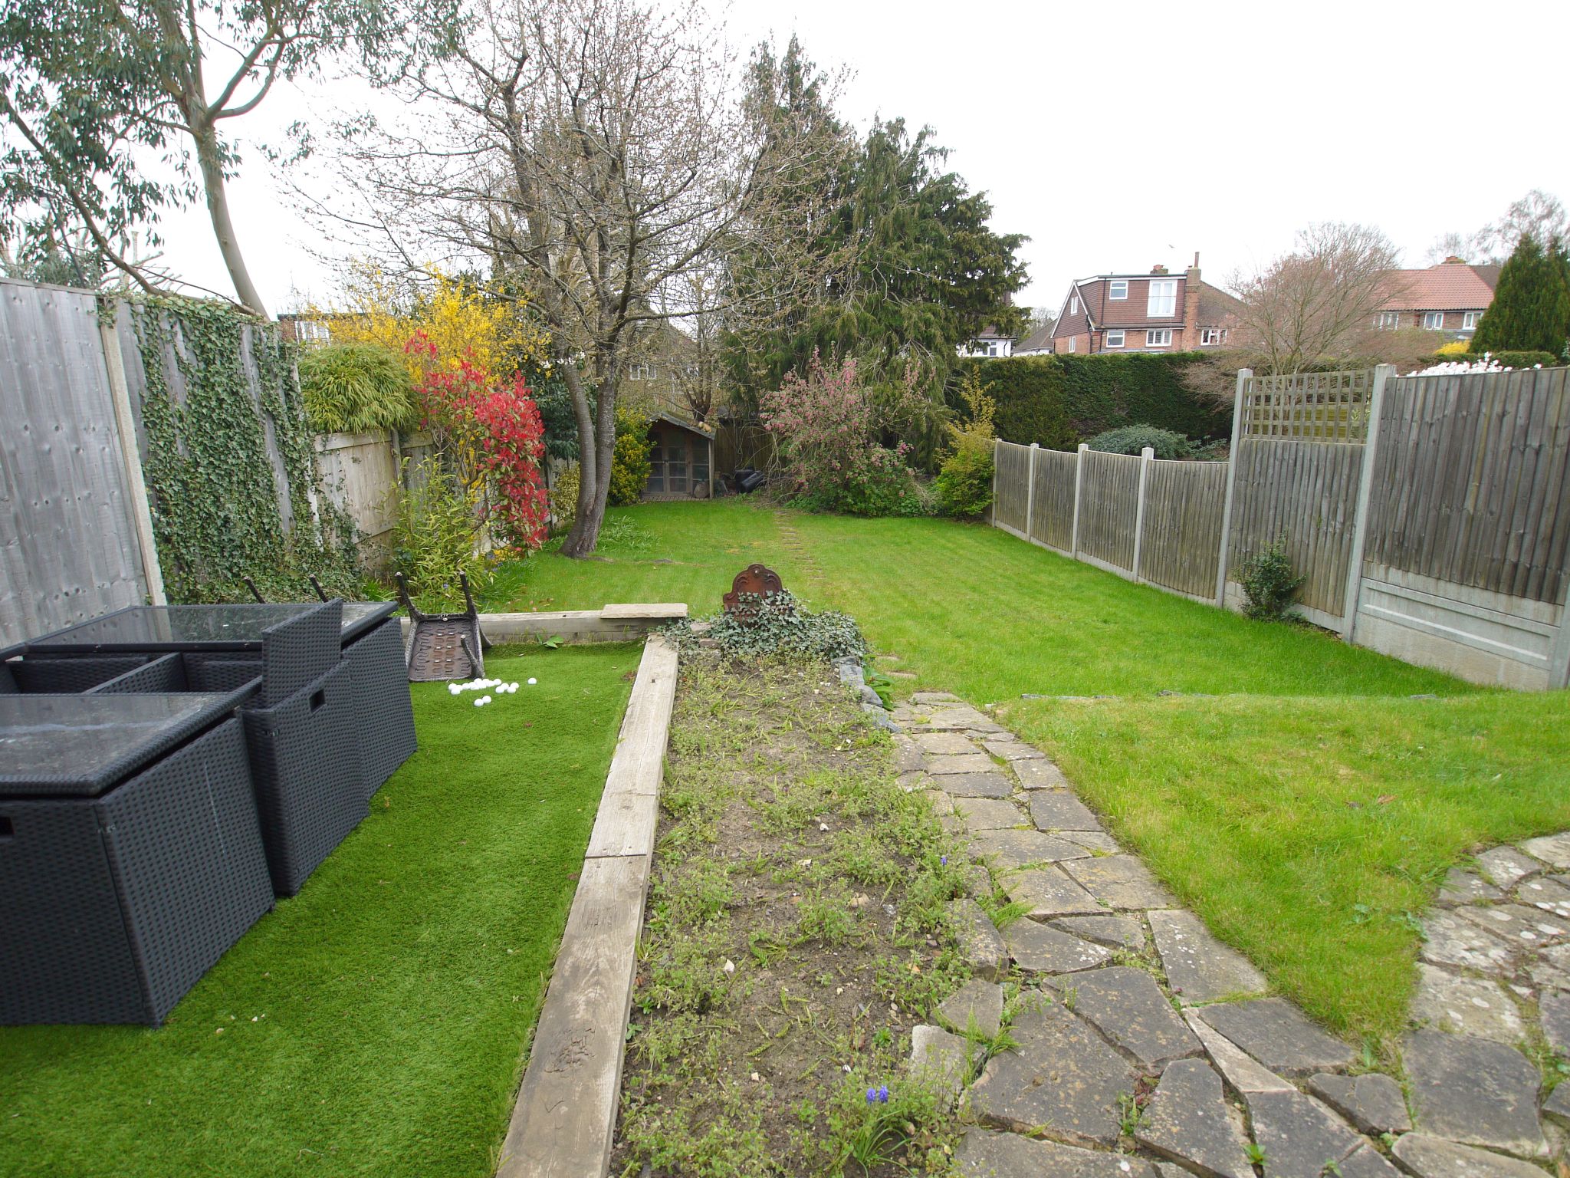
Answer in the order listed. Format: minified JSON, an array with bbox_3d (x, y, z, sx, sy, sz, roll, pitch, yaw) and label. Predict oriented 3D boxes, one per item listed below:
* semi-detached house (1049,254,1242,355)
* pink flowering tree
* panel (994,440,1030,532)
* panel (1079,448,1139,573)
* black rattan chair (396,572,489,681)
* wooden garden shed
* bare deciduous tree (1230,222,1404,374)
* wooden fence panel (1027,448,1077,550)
[{"bbox_3d":[22.959,-15.302,50.824,10.800,9.098,8.200,-2,12,-2],"label":"semi-detached house"},{"bbox_3d":[1.350,-3.564,18.673,3.562,3.556,3.200,-1,12,0],"label":"pink flowering tree"},{"bbox_3d":[4.370,-1.938,15.560,0.070,1.599,1.830,-2,12,-5],"label":"panel"},{"bbox_3d":[4.705,-1.166,11.855,0.070,1.587,1.830,-2,12,-5],"label":"panel"},{"bbox_3d":[-2.222,0.316,5.323,0.460,0.530,0.820,-2,-33,-2],"label":"black rattan chair"},{"bbox_3d":[-2.992,-3.473,21.227,2.600,2.119,2.200,-2,12,-4],"label":"wooden garden shed"},{"bbox_3d":[10.623,-4.540,16.766,3.400,5.502,3.300,6,14,31],"label":"bare deciduous tree"},{"bbox_3d":[4.538,-1.512,13.716,0.070,1.579,1.830,-2,12,-5],"label":"wooden fence panel"}]

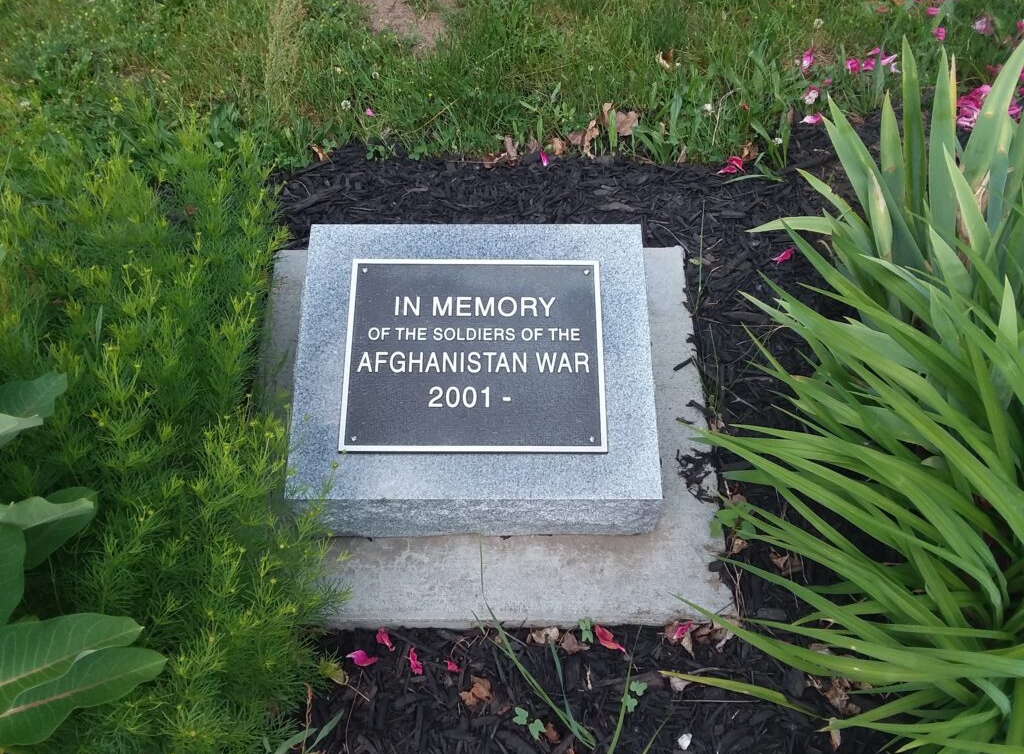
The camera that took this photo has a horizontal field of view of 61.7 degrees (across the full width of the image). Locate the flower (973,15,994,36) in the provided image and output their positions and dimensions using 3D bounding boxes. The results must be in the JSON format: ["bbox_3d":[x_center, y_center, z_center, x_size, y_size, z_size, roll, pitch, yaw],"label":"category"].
[{"bbox_3d":[1.057,-0.788,1.923,0.048,0.028,0.042,0,60,-1],"label":"flower"}]

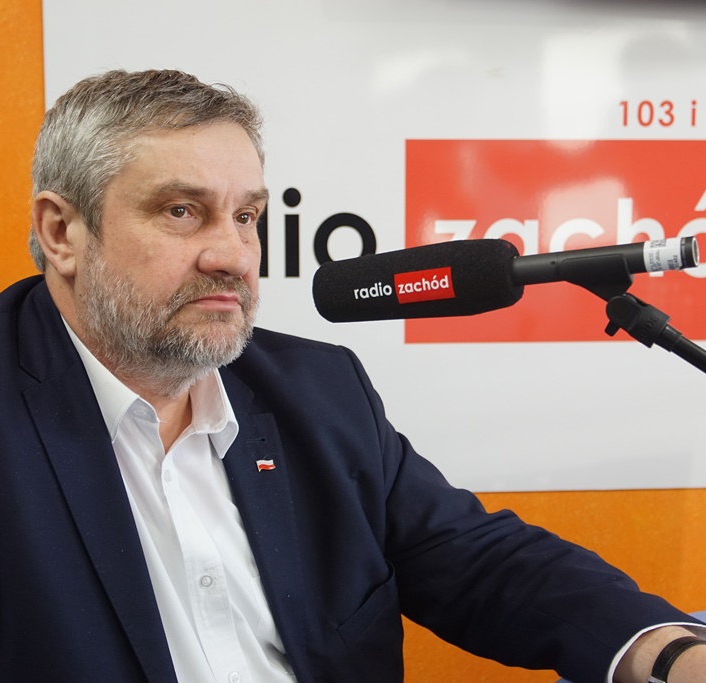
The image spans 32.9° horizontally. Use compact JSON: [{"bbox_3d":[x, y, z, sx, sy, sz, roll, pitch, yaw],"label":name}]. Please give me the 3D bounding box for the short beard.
[{"bbox_3d":[-0.138,-0.020,1.026,0.114,0.126,0.154,8,10,43],"label":"short beard"}]

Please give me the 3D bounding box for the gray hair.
[{"bbox_3d":[-0.181,-0.147,1.054,0.204,0.181,0.178,8,10,43],"label":"gray hair"}]

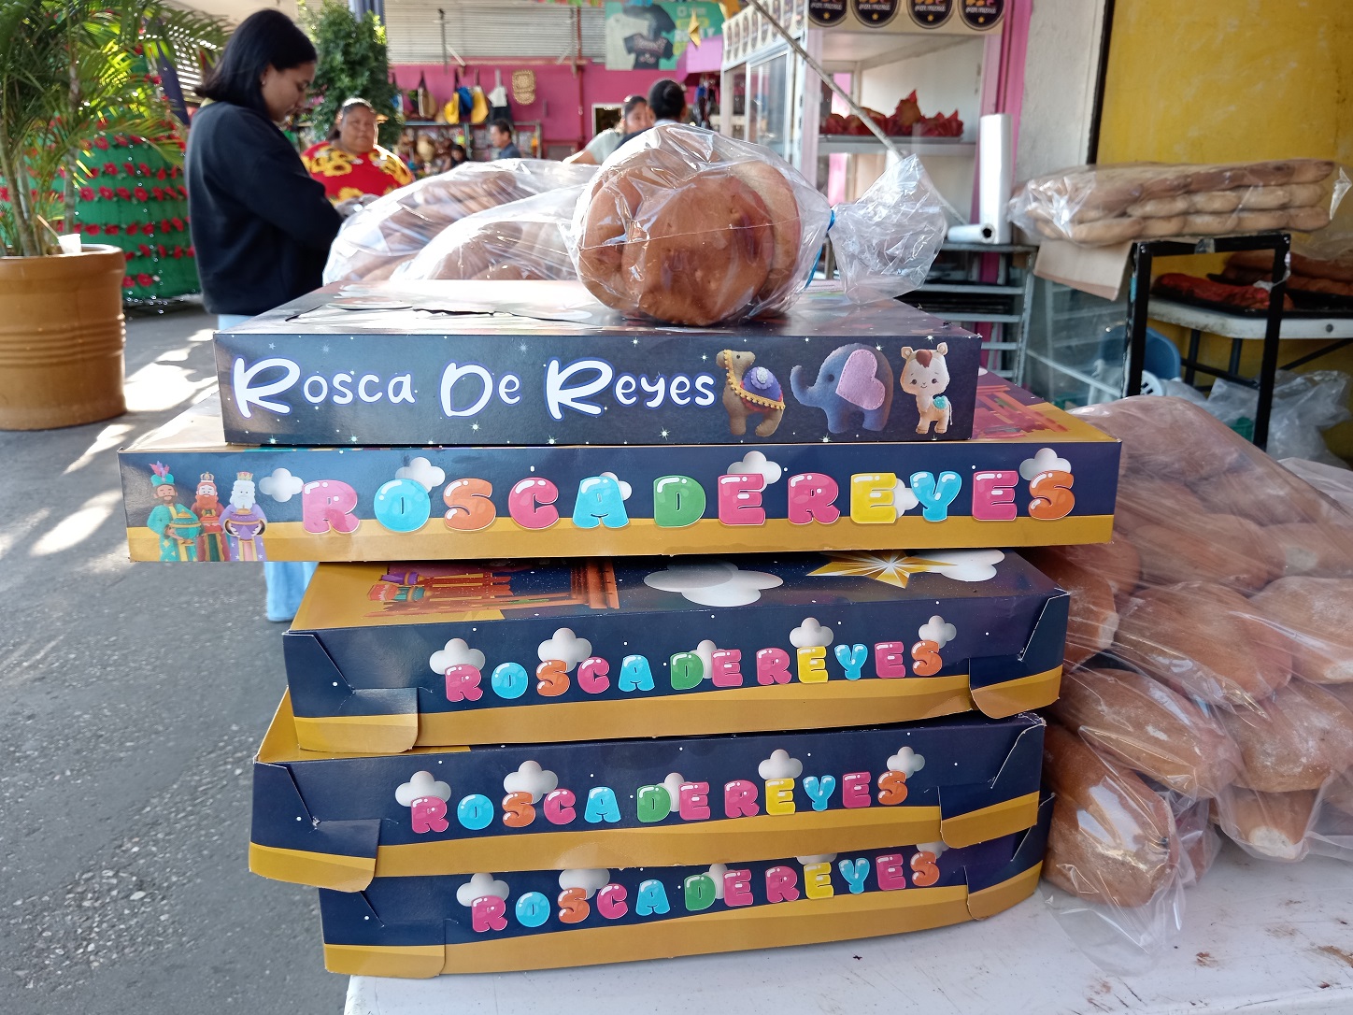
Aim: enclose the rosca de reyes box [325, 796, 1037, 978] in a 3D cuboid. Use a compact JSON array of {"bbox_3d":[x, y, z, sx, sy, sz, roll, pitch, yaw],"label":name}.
[{"bbox_3d":[-0.010,0.189,0.799,0.460,0.071,0.304,-2,17,-12],"label":"rosca de reyes box"}]

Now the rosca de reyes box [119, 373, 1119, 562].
[{"bbox_3d":[-0.042,-0.070,0.911,0.672,0.074,0.414,-1,18,-5],"label":"rosca de reyes box"}]

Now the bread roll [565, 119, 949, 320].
[{"bbox_3d":[0.048,-0.212,0.788,0.250,0.130,0.155,0,18,-4],"label":"bread roll"}]

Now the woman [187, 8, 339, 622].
[{"bbox_3d":[-1.034,-0.434,2.744,0.400,1.576,0.450,-4,18,-16],"label":"woman"}]

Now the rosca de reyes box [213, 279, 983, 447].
[{"bbox_3d":[-0.056,-0.128,0.849,0.496,0.071,0.327,0,18,-4],"label":"rosca de reyes box"}]

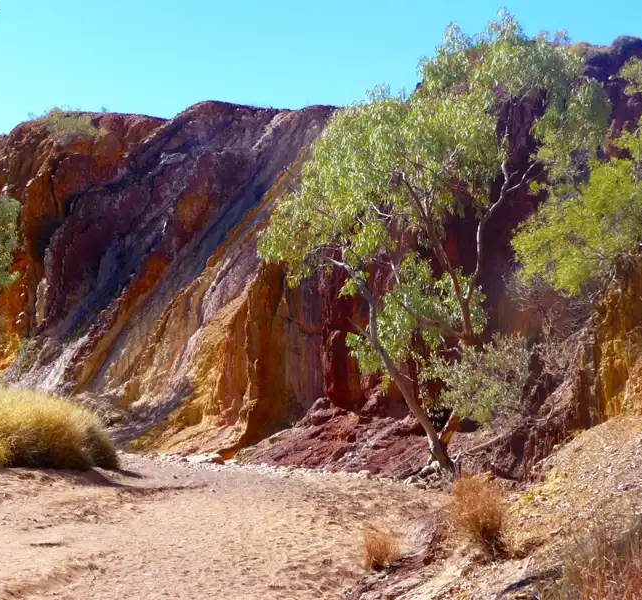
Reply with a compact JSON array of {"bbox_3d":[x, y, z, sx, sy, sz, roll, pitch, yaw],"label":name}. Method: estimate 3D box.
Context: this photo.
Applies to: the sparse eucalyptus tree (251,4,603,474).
[{"bbox_3d":[1.977,-0.984,31.000,6.000,7.900,5.200,0,-2,0],"label":"sparse eucalyptus tree"}]

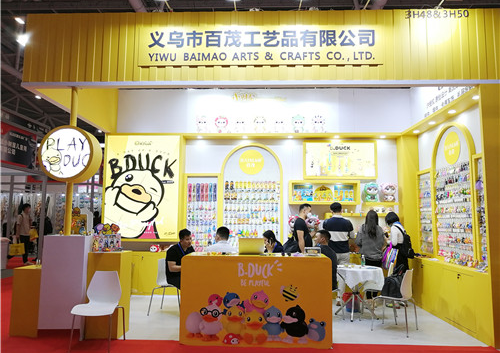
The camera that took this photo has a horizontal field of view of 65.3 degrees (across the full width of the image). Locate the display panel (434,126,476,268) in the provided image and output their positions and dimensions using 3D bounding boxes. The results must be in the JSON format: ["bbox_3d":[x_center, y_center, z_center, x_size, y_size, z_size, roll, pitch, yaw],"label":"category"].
[{"bbox_3d":[3.168,0.242,6.132,0.100,2.130,1.220,0,-6,2],"label":"display panel"}]

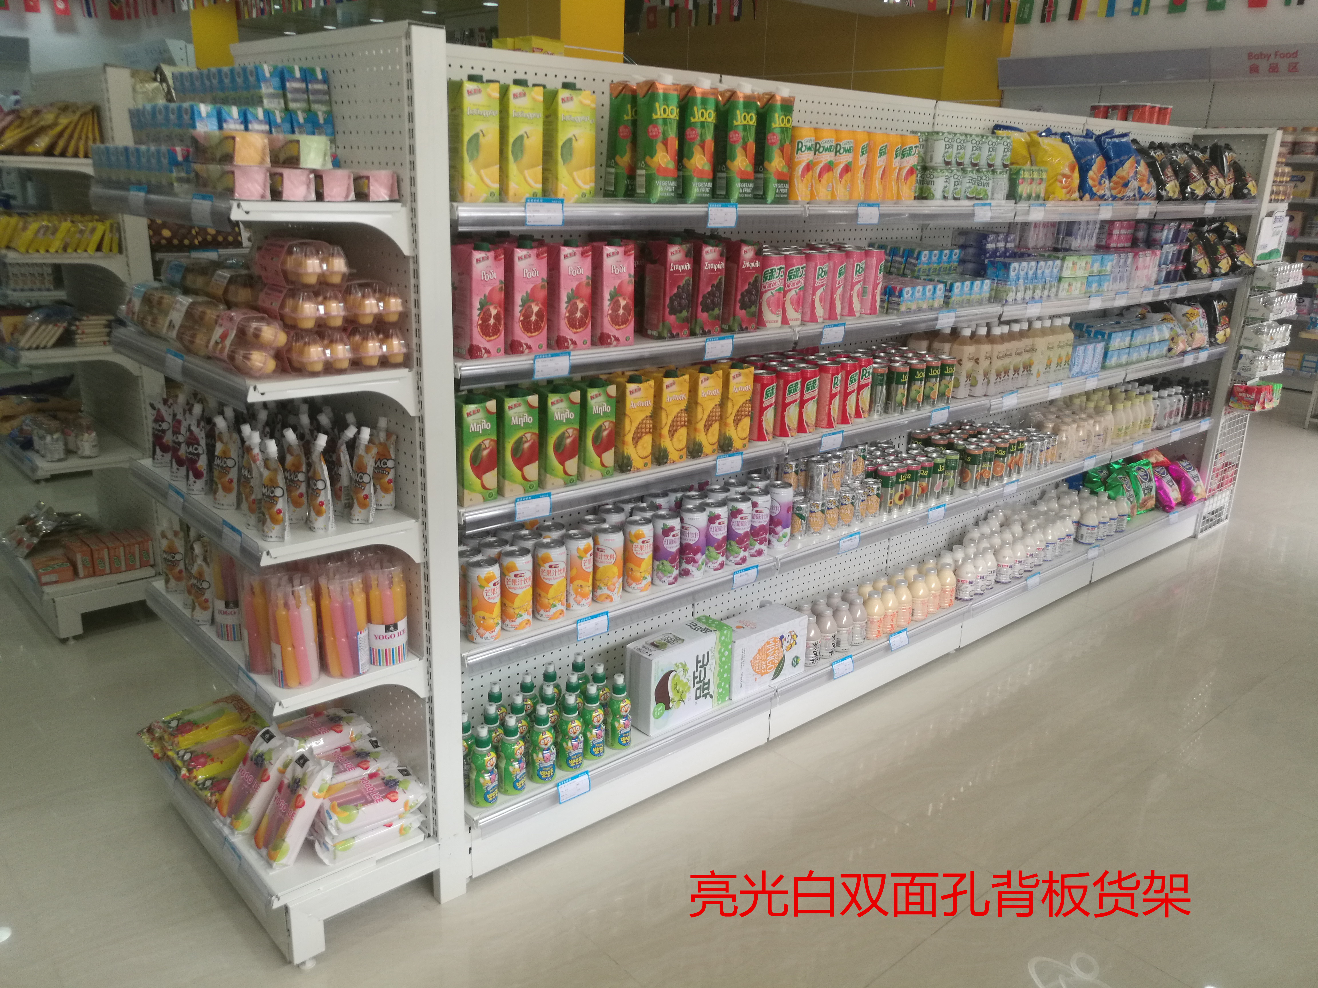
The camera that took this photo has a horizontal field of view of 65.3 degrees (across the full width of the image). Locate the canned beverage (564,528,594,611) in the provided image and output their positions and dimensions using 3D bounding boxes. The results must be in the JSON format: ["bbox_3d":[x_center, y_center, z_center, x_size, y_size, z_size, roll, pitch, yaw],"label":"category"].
[{"bbox_3d":[-0.175,0.167,2.241,0.066,0.168,0.066,2,18,-1],"label":"canned beverage"}]

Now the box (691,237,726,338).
[{"bbox_3d":[0.093,-0.460,2.281,0.074,0.208,0.072,-13,23,-40],"label":"box"}]

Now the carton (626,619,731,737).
[{"bbox_3d":[0.050,0.444,2.529,0.275,0.200,0.096,-14,24,-42],"label":"carton"}]

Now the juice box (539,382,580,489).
[{"bbox_3d":[-0.216,-0.124,2.106,0.075,0.212,0.075,-11,22,-36],"label":"juice box"}]

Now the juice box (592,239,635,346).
[{"bbox_3d":[-0.100,-0.418,2.118,0.071,0.216,0.071,-8,21,-29],"label":"juice box"}]

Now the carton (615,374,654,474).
[{"bbox_3d":[-0.066,-0.160,2.235,0.075,0.212,0.075,-12,23,-38],"label":"carton"}]

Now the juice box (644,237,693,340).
[{"bbox_3d":[0.021,-0.447,2.221,0.071,0.216,0.071,-13,23,-38],"label":"juice box"}]

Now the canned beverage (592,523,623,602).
[{"bbox_3d":[-0.113,0.157,2.301,0.067,0.166,0.067,2,17,-1],"label":"canned beverage"}]

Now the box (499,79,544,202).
[{"bbox_3d":[-0.260,-0.641,1.870,0.074,0.210,0.069,-13,23,-40],"label":"box"}]

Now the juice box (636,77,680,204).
[{"bbox_3d":[-0.005,-0.723,2.104,0.068,0.251,0.064,-12,22,-37],"label":"juice box"}]

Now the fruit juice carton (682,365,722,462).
[{"bbox_3d":[0.093,-0.198,2.391,0.071,0.216,0.071,-13,23,-39],"label":"fruit juice carton"}]

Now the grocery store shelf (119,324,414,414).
[{"bbox_3d":[-0.768,-0.245,1.949,0.300,0.096,0.728,-13,23,-40],"label":"grocery store shelf"}]

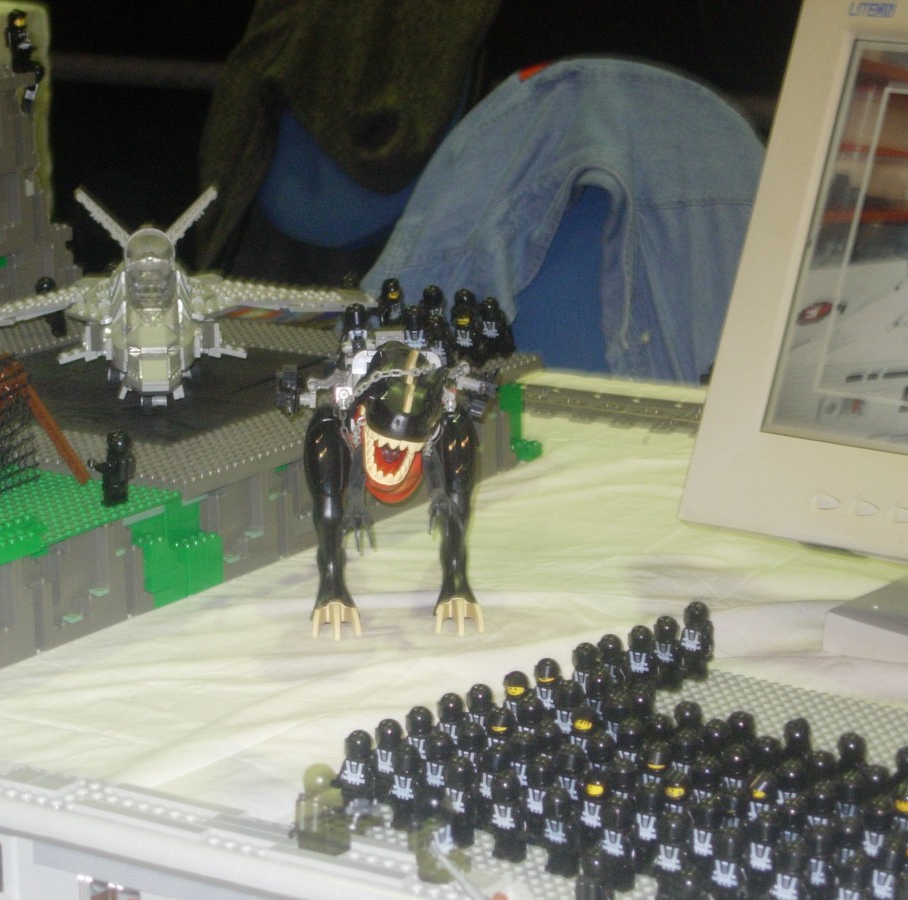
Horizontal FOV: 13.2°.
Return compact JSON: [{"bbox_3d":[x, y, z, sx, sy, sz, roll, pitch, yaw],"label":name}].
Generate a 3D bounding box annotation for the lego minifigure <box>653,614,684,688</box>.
[{"bbox_3d":[0.116,0.110,2.125,0.024,0.042,0.014,10,18,38],"label":"lego minifigure"}]

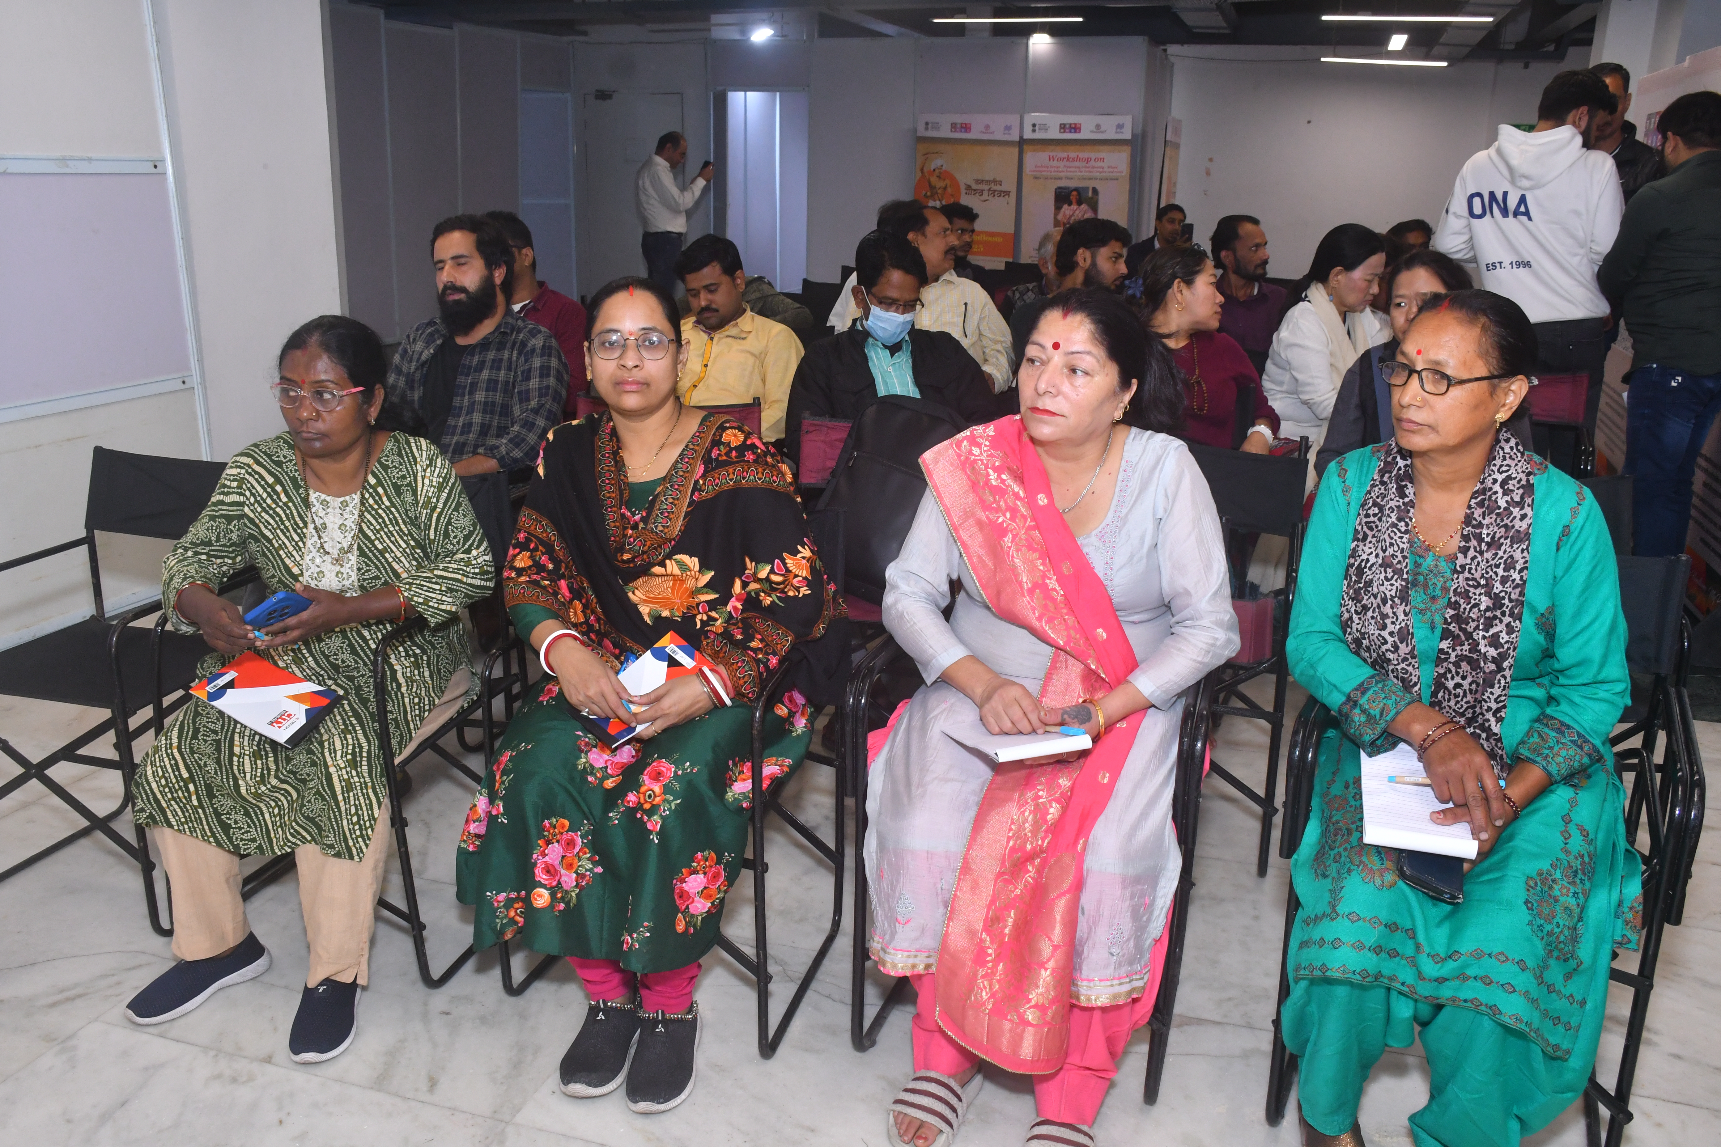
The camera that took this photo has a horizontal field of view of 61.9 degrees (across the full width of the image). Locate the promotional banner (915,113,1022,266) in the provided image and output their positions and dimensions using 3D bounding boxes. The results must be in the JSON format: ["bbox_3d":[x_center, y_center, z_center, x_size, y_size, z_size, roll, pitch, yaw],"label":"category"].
[{"bbox_3d":[0.788,-2.476,10.828,0.780,1.890,0.120,0,15,-3],"label":"promotional banner"}]

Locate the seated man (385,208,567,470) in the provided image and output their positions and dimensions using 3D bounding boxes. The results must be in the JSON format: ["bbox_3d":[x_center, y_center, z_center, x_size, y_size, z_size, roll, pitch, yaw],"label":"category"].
[{"bbox_3d":[-0.927,-0.191,3.371,0.530,1.270,0.740,6,17,16],"label":"seated man"}]

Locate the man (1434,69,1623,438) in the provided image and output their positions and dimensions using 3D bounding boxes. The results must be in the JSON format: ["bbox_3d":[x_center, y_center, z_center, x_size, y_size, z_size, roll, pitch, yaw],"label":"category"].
[{"bbox_3d":[2.001,-0.603,4.367,0.540,1.750,0.380,15,21,41],"label":"man"}]

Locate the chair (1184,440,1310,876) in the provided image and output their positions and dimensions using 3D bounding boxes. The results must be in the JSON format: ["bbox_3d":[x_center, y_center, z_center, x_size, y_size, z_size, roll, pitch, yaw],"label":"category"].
[{"bbox_3d":[0.678,0.135,3.108,0.500,0.840,0.470,6,17,16],"label":"chair"}]

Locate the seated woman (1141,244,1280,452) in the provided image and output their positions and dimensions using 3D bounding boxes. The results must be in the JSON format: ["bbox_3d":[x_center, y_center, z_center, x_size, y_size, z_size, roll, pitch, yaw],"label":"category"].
[{"bbox_3d":[0.834,-0.223,3.717,0.520,1.200,0.720,2,16,4],"label":"seated woman"}]

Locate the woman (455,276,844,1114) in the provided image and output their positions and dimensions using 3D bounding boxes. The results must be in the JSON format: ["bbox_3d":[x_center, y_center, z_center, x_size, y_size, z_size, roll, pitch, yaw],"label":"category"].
[{"bbox_3d":[-0.323,0.147,2.310,0.570,1.220,0.670,3,16,7],"label":"woman"}]

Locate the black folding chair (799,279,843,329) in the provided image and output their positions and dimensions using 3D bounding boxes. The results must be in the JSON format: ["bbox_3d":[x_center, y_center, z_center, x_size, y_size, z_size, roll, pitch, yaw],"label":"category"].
[{"bbox_3d":[-0.104,-0.932,6.806,0.510,0.840,0.470,6,17,16],"label":"black folding chair"}]

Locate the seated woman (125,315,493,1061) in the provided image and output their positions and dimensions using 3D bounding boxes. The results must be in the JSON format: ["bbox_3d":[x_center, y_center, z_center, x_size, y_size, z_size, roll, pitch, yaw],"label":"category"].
[{"bbox_3d":[-1.032,0.121,2.621,0.590,1.180,0.720,5,16,16],"label":"seated woman"}]

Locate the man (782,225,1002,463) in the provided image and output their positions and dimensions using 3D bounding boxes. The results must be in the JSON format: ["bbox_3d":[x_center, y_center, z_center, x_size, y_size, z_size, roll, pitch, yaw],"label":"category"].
[{"bbox_3d":[0.084,-0.219,3.736,0.580,1.280,0.780,2,15,3],"label":"man"}]

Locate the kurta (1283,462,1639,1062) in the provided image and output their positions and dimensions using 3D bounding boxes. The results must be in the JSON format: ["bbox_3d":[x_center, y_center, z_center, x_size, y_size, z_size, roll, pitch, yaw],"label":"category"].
[{"bbox_3d":[0.921,0.254,2.244,0.580,0.830,0.630,5,16,15],"label":"kurta"}]

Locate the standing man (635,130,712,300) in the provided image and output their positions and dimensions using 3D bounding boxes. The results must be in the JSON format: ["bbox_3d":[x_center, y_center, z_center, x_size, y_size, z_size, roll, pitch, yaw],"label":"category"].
[{"bbox_3d":[-1.302,-2.209,10.082,0.520,1.700,0.460,4,16,11],"label":"standing man"}]

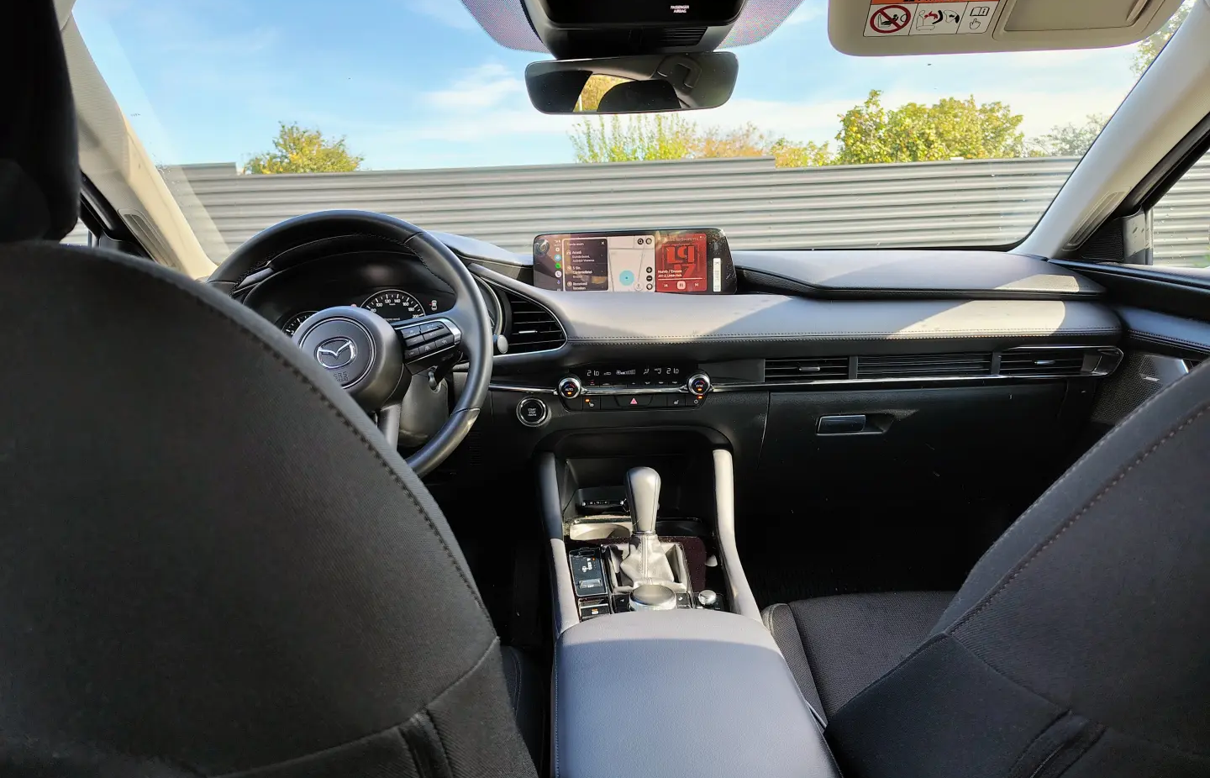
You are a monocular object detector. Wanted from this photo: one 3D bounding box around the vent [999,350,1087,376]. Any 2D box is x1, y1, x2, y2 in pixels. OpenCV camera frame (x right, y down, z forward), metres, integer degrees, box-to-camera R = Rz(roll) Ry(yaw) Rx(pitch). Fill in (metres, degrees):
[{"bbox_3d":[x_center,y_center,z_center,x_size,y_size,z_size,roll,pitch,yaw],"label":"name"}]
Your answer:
[{"bbox_3d":[0.639,-0.040,1.227,0.126,0.034,0.035,-2,7,-2],"label":"vent"}]

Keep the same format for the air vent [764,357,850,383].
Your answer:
[{"bbox_3d":[0.292,-0.028,1.217,0.122,0.034,0.035,-2,7,-2],"label":"air vent"}]

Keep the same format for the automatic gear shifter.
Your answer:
[{"bbox_3d":[0.048,0.155,0.965,0.066,0.120,0.080,-2,12,-2],"label":"automatic gear shifter"}]

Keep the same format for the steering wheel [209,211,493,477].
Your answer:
[{"bbox_3d":[-0.327,-0.046,1.059,0.370,0.370,0.100,-3,-13,-8],"label":"steering wheel"}]

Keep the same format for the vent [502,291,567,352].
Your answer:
[{"bbox_3d":[-0.098,-0.097,1.185,0.087,0.083,0.050,-2,7,-2],"label":"vent"}]

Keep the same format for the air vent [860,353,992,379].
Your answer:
[{"bbox_3d":[0.466,-0.034,1.227,0.197,0.034,0.035,-2,7,-2],"label":"air vent"}]

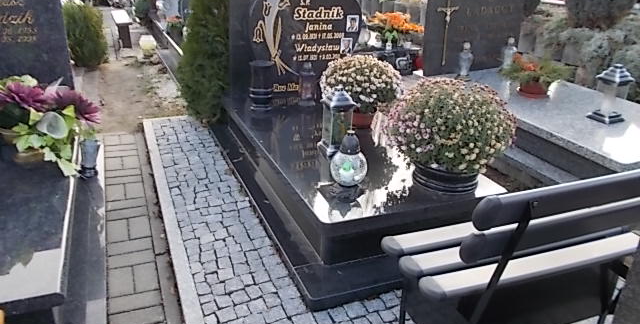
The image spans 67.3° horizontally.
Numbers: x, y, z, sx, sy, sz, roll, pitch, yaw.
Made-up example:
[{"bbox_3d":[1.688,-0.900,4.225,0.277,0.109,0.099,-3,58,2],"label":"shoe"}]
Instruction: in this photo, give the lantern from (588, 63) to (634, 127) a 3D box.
[{"bbox_3d":[1.970,-0.467,3.242,0.170,0.379,0.170,-7,25,-21],"label":"lantern"}]

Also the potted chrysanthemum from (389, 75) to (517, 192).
[{"bbox_3d":[0.657,-0.143,2.430,0.640,0.538,0.640,-7,25,-22],"label":"potted chrysanthemum"}]

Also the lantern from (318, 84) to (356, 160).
[{"bbox_3d":[0.108,-0.236,2.691,0.166,0.386,0.166,-7,25,-21],"label":"lantern"}]

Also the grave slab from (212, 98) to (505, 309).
[{"bbox_3d":[0.130,-0.033,3.121,1.319,0.268,2.332,-7,25,-22],"label":"grave slab"}]

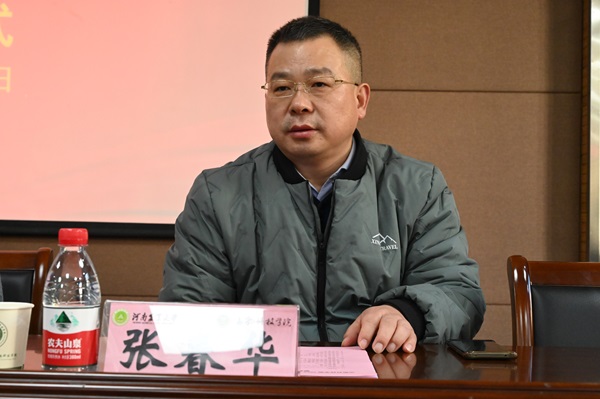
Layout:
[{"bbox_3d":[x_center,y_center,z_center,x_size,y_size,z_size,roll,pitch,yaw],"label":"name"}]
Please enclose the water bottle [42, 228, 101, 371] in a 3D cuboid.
[{"bbox_3d":[-0.256,0.119,1.028,0.065,0.170,0.065,1,-3,8],"label":"water bottle"}]

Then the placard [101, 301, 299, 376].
[{"bbox_3d":[-0.102,0.155,0.935,0.202,0.097,0.055,1,-3,4],"label":"placard"}]

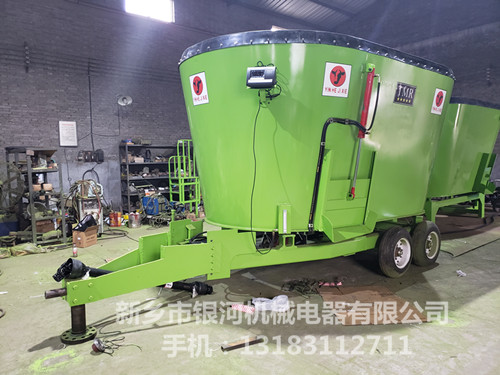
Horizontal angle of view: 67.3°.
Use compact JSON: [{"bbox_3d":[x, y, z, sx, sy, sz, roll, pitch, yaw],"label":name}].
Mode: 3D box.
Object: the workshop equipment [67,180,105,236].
[{"bbox_3d":[-3.516,0.449,8.068,0.580,1.150,0.660,-3,5,-24],"label":"workshop equipment"}]

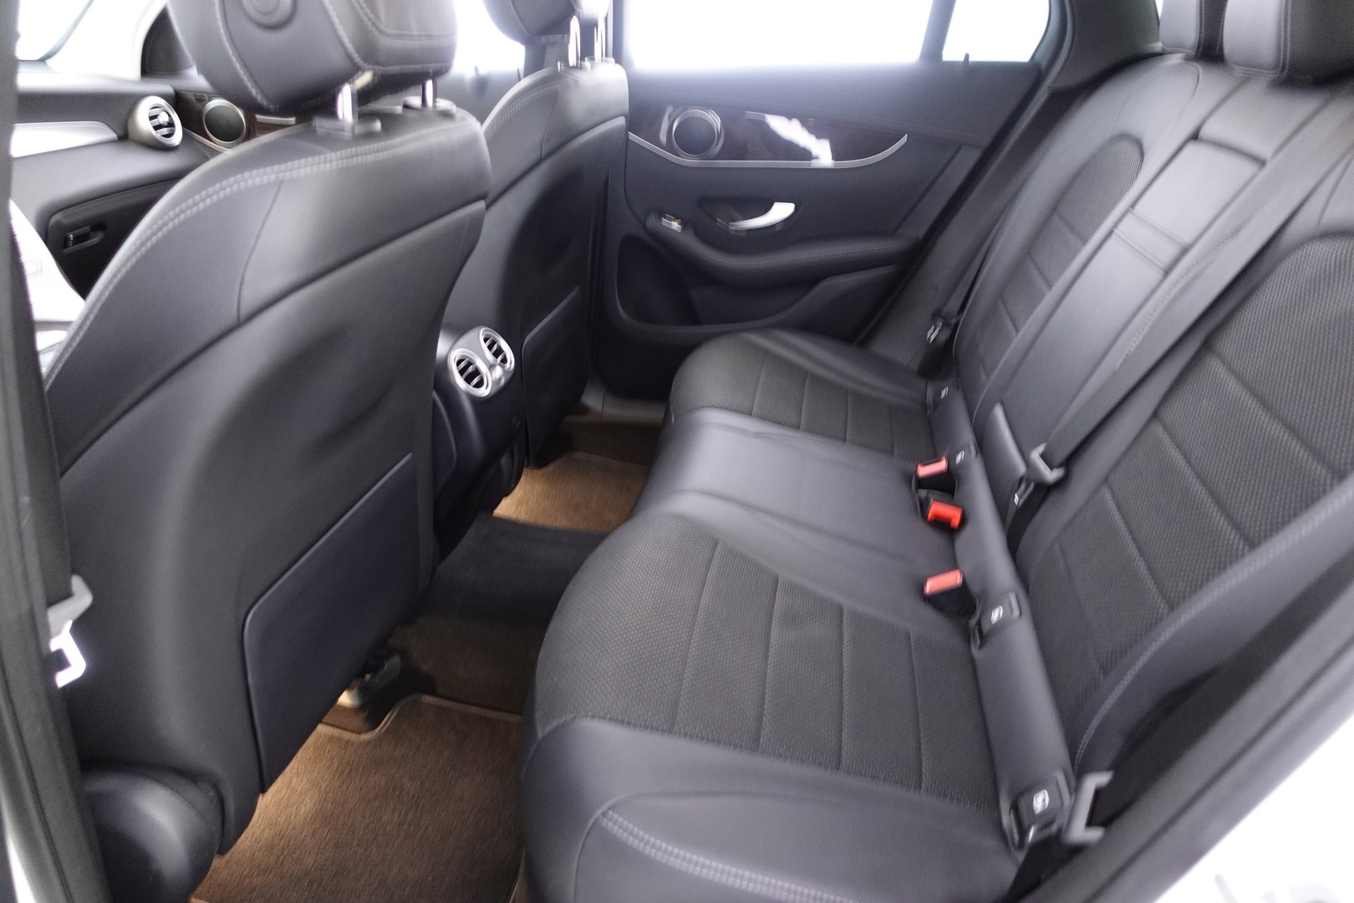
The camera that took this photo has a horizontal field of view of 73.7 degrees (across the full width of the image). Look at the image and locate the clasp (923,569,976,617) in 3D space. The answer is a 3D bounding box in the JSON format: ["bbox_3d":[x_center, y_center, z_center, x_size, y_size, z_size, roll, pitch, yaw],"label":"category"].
[{"bbox_3d":[0.340,0.179,1.116,0.045,0.048,0.026,-26,18,23],"label":"clasp"}]

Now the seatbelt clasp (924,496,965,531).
[{"bbox_3d":[0.387,0.093,1.299,0.044,0.027,0.040,15,-2,20],"label":"seatbelt clasp"}]

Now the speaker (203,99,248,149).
[{"bbox_3d":[-0.965,-0.697,1.923,0.100,0.100,0.025,4,26,9],"label":"speaker"}]

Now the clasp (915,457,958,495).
[{"bbox_3d":[0.394,0.041,1.365,0.044,0.048,0.026,-18,39,24],"label":"clasp"}]

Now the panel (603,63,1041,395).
[{"bbox_3d":[0.229,-0.410,1.800,0.840,0.670,0.130,4,26,9],"label":"panel"}]

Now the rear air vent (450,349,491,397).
[{"bbox_3d":[-0.280,-0.102,1.217,0.030,0.072,0.072,-26,18,21],"label":"rear air vent"}]

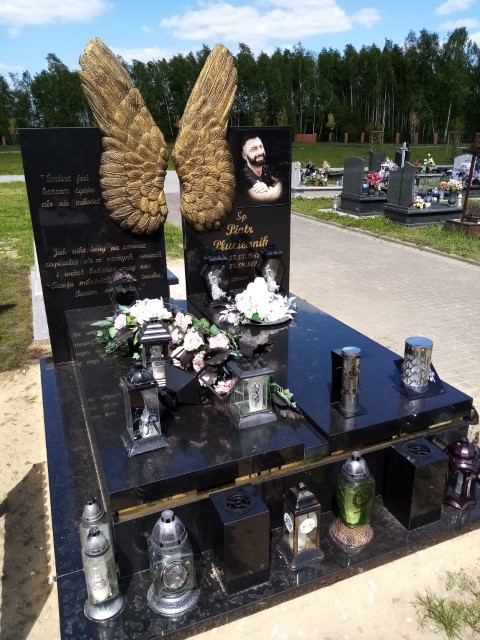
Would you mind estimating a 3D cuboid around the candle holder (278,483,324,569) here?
[{"bbox_3d":[0.223,0.717,1.739,0.130,0.314,0.124,-8,22,-21],"label":"candle holder"}]

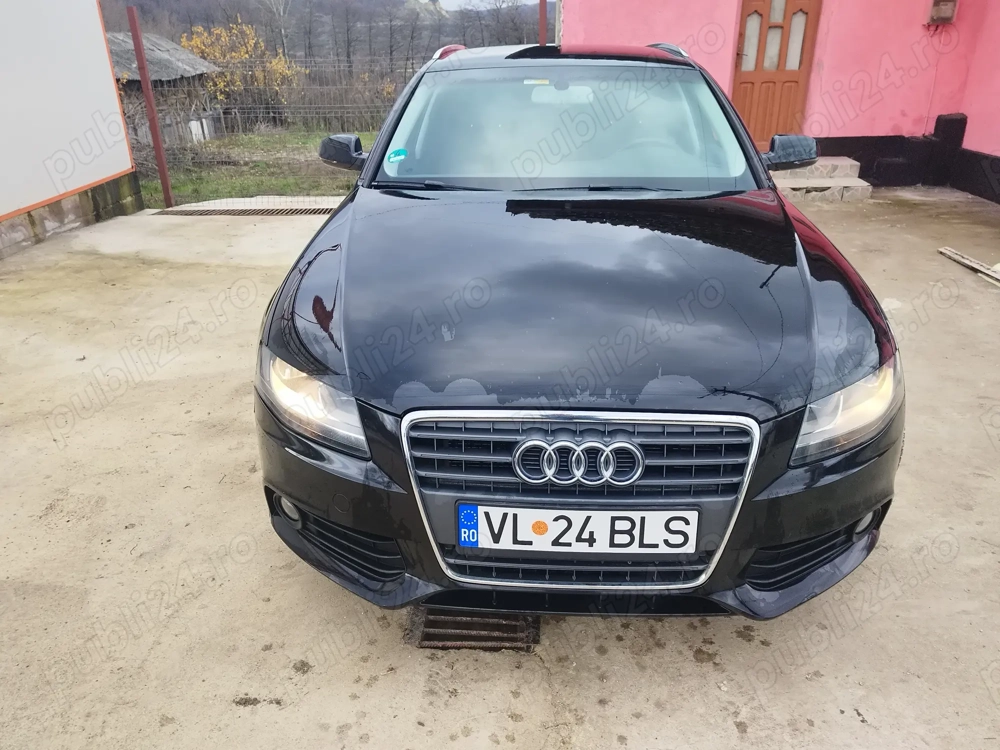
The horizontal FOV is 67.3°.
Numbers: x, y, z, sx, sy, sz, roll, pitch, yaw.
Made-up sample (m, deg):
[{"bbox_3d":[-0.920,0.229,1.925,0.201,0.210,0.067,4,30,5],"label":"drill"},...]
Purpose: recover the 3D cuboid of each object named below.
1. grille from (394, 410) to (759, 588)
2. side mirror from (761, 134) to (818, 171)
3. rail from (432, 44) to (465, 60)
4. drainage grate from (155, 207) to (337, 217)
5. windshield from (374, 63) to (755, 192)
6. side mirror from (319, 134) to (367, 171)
[{"bbox_3d":[0.173,0.273,1.674,0.785,0.440,0.120,1,17,3],"label":"grille"},{"bbox_3d":[1.149,-0.889,2.986,0.225,0.135,0.140,1,25,3],"label":"side mirror"},{"bbox_3d":[-0.248,-1.805,4.164,0.060,0.100,1.850,1,25,3],"label":"rail"},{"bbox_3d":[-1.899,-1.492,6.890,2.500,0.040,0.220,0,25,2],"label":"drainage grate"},{"bbox_3d":[0.249,-0.951,2.899,1.460,0.180,0.870,1,55,3],"label":"windshield"},{"bbox_3d":[-0.639,-0.913,3.075,0.225,0.135,0.140,1,25,3],"label":"side mirror"}]

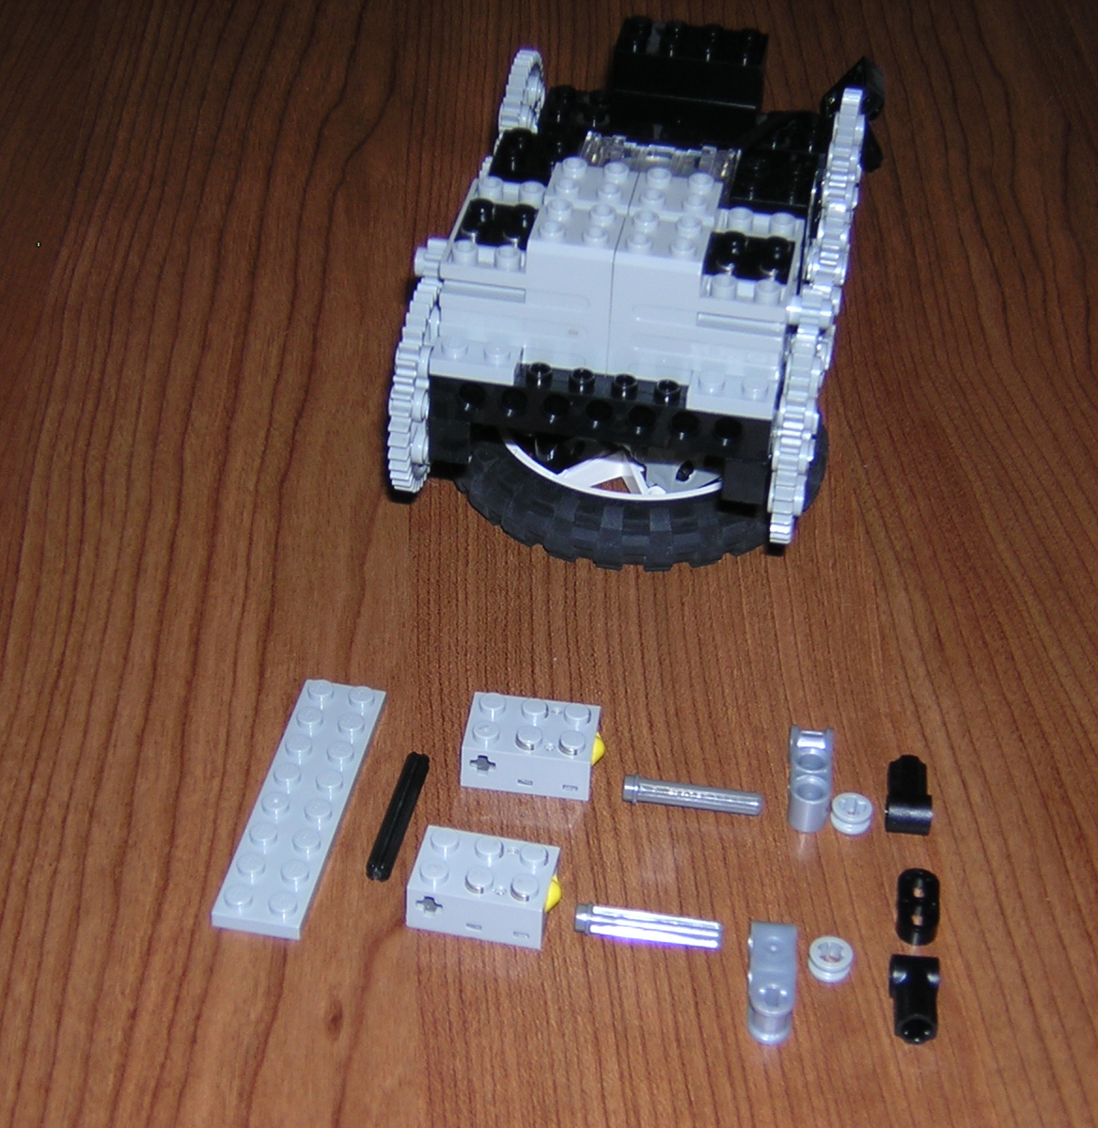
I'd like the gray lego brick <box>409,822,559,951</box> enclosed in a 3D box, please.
[{"bbox_3d":[-0.010,0.056,0.443,0.026,0.011,0.016,9,38,8],"label":"gray lego brick"}]

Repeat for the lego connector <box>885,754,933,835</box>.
[{"bbox_3d":[0.066,0.043,0.466,0.008,0.007,0.016,5,38,3],"label":"lego connector"}]

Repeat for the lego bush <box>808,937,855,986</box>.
[{"bbox_3d":[0.049,0.068,0.435,0.007,0.004,0.007,6,38,5],"label":"lego bush"}]

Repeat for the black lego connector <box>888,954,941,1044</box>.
[{"bbox_3d":[0.062,0.073,0.427,0.008,0.007,0.016,5,38,3],"label":"black lego connector"}]

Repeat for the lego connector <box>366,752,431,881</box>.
[{"bbox_3d":[-0.027,0.046,0.461,0.005,0.005,0.032,8,38,7],"label":"lego connector"}]

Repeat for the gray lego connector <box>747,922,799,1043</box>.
[{"bbox_3d":[0.038,0.071,0.430,0.008,0.008,0.024,4,38,2],"label":"gray lego connector"}]

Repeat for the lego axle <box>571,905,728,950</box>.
[{"bbox_3d":[0.017,0.063,0.438,0.026,0.005,0.005,6,38,4],"label":"lego axle"}]

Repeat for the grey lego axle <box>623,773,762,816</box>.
[{"bbox_3d":[0.027,0.043,0.467,0.026,0.005,0.005,6,38,5],"label":"grey lego axle"}]

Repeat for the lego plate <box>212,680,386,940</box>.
[{"bbox_3d":[-0.045,0.043,0.461,0.016,0.005,0.064,8,38,7],"label":"lego plate"}]

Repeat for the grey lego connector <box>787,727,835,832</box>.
[{"bbox_3d":[0.049,0.040,0.471,0.008,0.008,0.023,5,38,2],"label":"grey lego connector"}]

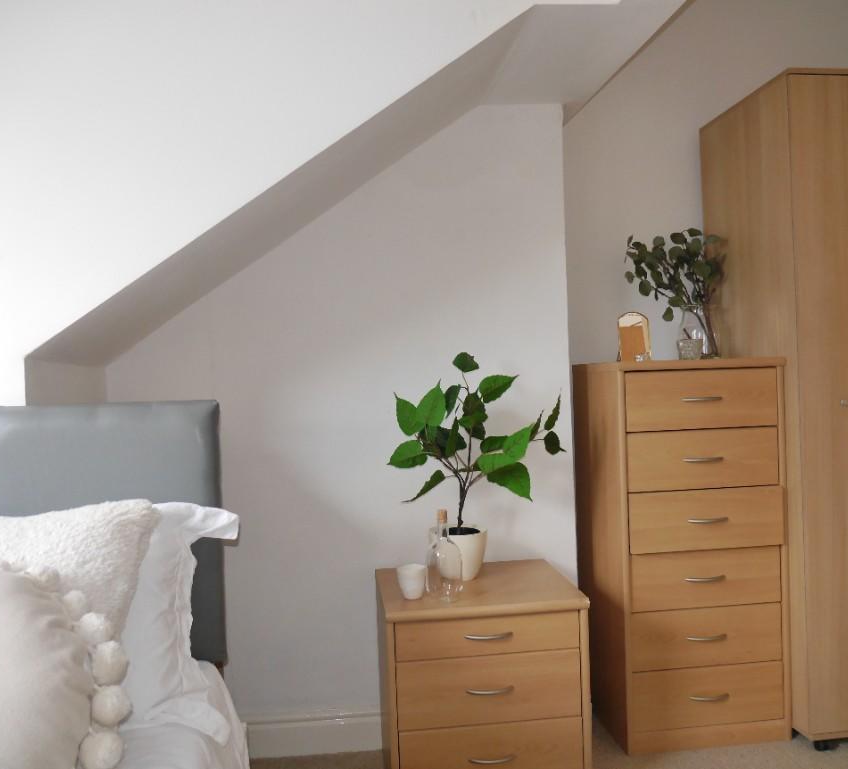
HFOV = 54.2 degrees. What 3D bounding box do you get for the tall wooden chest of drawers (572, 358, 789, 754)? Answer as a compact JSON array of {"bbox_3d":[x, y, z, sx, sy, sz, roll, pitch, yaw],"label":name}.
[{"bbox_3d":[0.777,0.481,2.558,0.494,1.100,0.439,-2,1,-7],"label":"tall wooden chest of drawers"}]

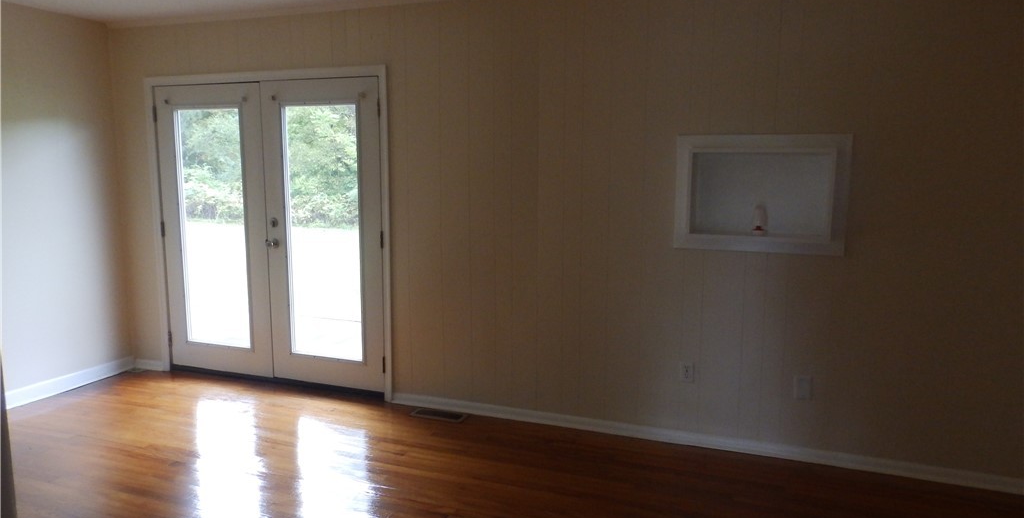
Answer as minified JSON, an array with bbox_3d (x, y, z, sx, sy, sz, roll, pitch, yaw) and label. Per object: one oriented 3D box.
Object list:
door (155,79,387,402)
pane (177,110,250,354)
[{"bbox_3d":[-1.667,-0.173,4.448,1.933,2.125,0.120,3,8,19],"label":"door"},{"bbox_3d":[-2.084,-0.206,4.576,0.565,1.645,0.020,3,8,19],"label":"pane"}]

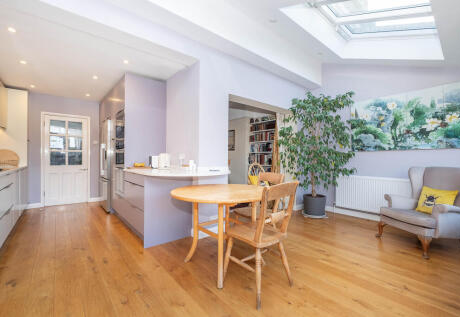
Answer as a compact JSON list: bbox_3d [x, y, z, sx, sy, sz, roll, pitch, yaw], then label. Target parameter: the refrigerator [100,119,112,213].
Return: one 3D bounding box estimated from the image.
[{"bbox_3d":[-2.366,0.162,4.294,0.720,1.770,0.910,0,0,-42],"label":"refrigerator"}]

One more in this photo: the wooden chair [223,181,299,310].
[{"bbox_3d":[0.267,0.611,1.605,0.480,0.850,0.470,0,0,-37],"label":"wooden chair"}]

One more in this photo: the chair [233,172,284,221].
[{"bbox_3d":[0.370,0.614,2.335,0.470,0.850,0.480,0,0,-42],"label":"chair"}]

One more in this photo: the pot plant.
[{"bbox_3d":[1.520,-0.081,3.470,1.100,2.250,1.200,0,0,-40],"label":"pot plant"}]

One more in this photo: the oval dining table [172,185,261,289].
[{"bbox_3d":[-0.050,0.675,1.980,1.050,0.725,1.050,0,0,-40],"label":"oval dining table"}]

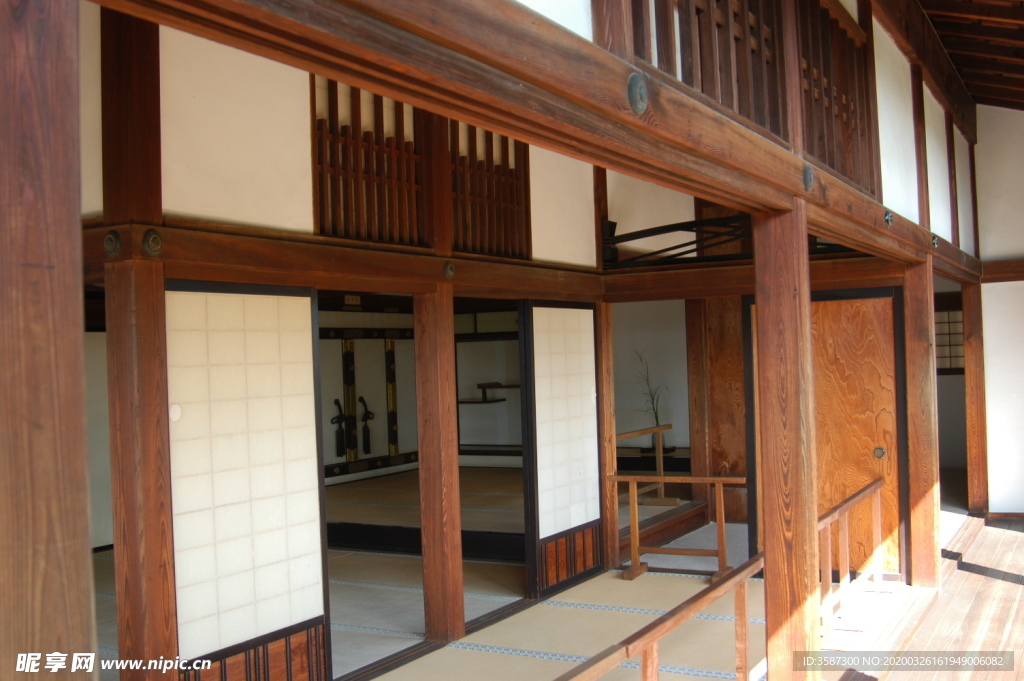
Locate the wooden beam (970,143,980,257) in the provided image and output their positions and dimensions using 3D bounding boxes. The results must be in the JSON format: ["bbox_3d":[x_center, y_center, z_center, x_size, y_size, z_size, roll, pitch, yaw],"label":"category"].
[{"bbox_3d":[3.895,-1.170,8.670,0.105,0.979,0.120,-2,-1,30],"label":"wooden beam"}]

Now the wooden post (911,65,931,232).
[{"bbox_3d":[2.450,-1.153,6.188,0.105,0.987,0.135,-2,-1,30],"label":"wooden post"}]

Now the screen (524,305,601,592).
[{"bbox_3d":[0.347,0.647,6.596,0.040,1.796,0.907,-2,-1,30],"label":"screen"}]

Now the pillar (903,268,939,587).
[{"bbox_3d":[2.467,0.485,6.162,0.143,1.992,0.143,-2,-1,30],"label":"pillar"}]

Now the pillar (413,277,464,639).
[{"bbox_3d":[-0.390,0.636,5.397,0.165,1.860,0.142,-2,-1,30],"label":"pillar"}]

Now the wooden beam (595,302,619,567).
[{"bbox_3d":[0.589,0.649,7.049,0.150,1.808,0.158,-2,-1,30],"label":"wooden beam"}]

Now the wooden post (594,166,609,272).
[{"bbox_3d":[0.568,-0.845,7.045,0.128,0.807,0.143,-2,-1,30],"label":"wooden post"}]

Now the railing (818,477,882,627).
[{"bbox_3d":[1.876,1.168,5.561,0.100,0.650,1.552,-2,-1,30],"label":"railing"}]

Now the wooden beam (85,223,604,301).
[{"bbox_3d":[-0.421,-0.331,5.359,0.150,0.195,3.960,-2,-1,30],"label":"wooden beam"}]

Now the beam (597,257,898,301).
[{"bbox_3d":[1.474,-0.377,6.564,1.926,0.186,0.127,-2,-1,30],"label":"beam"}]

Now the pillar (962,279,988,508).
[{"bbox_3d":[3.967,0.486,8.750,0.150,1.958,0.150,-2,-1,30],"label":"pillar"}]

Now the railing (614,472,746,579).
[{"bbox_3d":[1.033,1.214,6.635,0.960,0.642,0.375,-2,-1,30],"label":"railing"}]

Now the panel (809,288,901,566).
[{"bbox_3d":[1.991,0.587,6.442,0.863,1.683,0.037,-2,-1,30],"label":"panel"}]

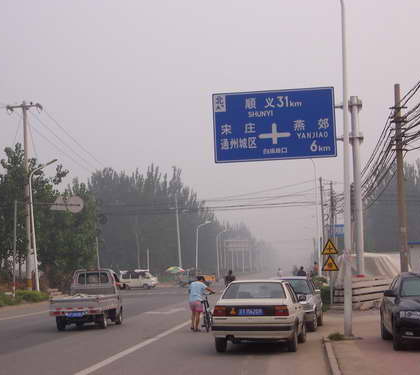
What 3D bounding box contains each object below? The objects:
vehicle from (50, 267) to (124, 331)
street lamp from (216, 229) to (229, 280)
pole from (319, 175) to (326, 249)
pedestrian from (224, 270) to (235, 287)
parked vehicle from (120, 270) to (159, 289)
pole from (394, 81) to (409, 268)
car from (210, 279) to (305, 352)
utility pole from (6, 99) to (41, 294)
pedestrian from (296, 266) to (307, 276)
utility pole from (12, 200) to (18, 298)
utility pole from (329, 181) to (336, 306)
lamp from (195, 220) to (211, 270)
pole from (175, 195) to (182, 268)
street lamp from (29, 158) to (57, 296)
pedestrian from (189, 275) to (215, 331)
[{"bbox_3d":[-3.635,3.289,31.371,1.480,1.800,3.750,-1,-5,5],"label":"vehicle"},{"bbox_3d":[2.153,11.707,185.353,2.000,9.000,0.300,-1,-5,7],"label":"street lamp"},{"bbox_3d":[9.300,3.676,86.363,0.270,9.196,0.270,-1,-5,5],"label":"pole"},{"bbox_3d":[1.232,6.012,66.065,0.600,1.650,1.700,-1,-5,6],"label":"pedestrian"},{"bbox_3d":[-6.640,8.624,99.076,3.750,1.930,1.580,-1,-5,7],"label":"parked vehicle"},{"bbox_3d":[7.725,0.307,42.355,0.320,9.006,0.320,-1,-5,5],"label":"pole"},{"bbox_3d":[1.119,2.712,22.456,1.680,1.430,4.400,-1,-5,7],"label":"car"},{"bbox_3d":[-12.482,0.821,71.514,2.400,13.100,0.400,-1,-5,8],"label":"utility pole"},{"bbox_3d":[5.039,5.258,58.068,0.500,1.720,0.380,-1,-5,5],"label":"pedestrian"},{"bbox_3d":[-12.492,3.935,67.246,0.140,6.226,0.140,-1,-5,5],"label":"utility pole"},{"bbox_3d":[10.763,4.088,93.369,0.450,9.400,0.400,-1,-5,6],"label":"utility pole"},{"bbox_3d":[-1.116,10.162,168.285,2.350,9.642,0.350,-1,-5,5],"label":"lamp"},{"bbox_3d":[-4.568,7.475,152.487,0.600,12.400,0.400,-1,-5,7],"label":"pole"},{"bbox_3d":[-11.161,2.675,70.361,1.950,9.200,0.300,-1,-5,7],"label":"street lamp"},{"bbox_3d":[-0.225,3.178,28.808,0.640,1.480,1.650,-1,-5,6],"label":"pedestrian"}]

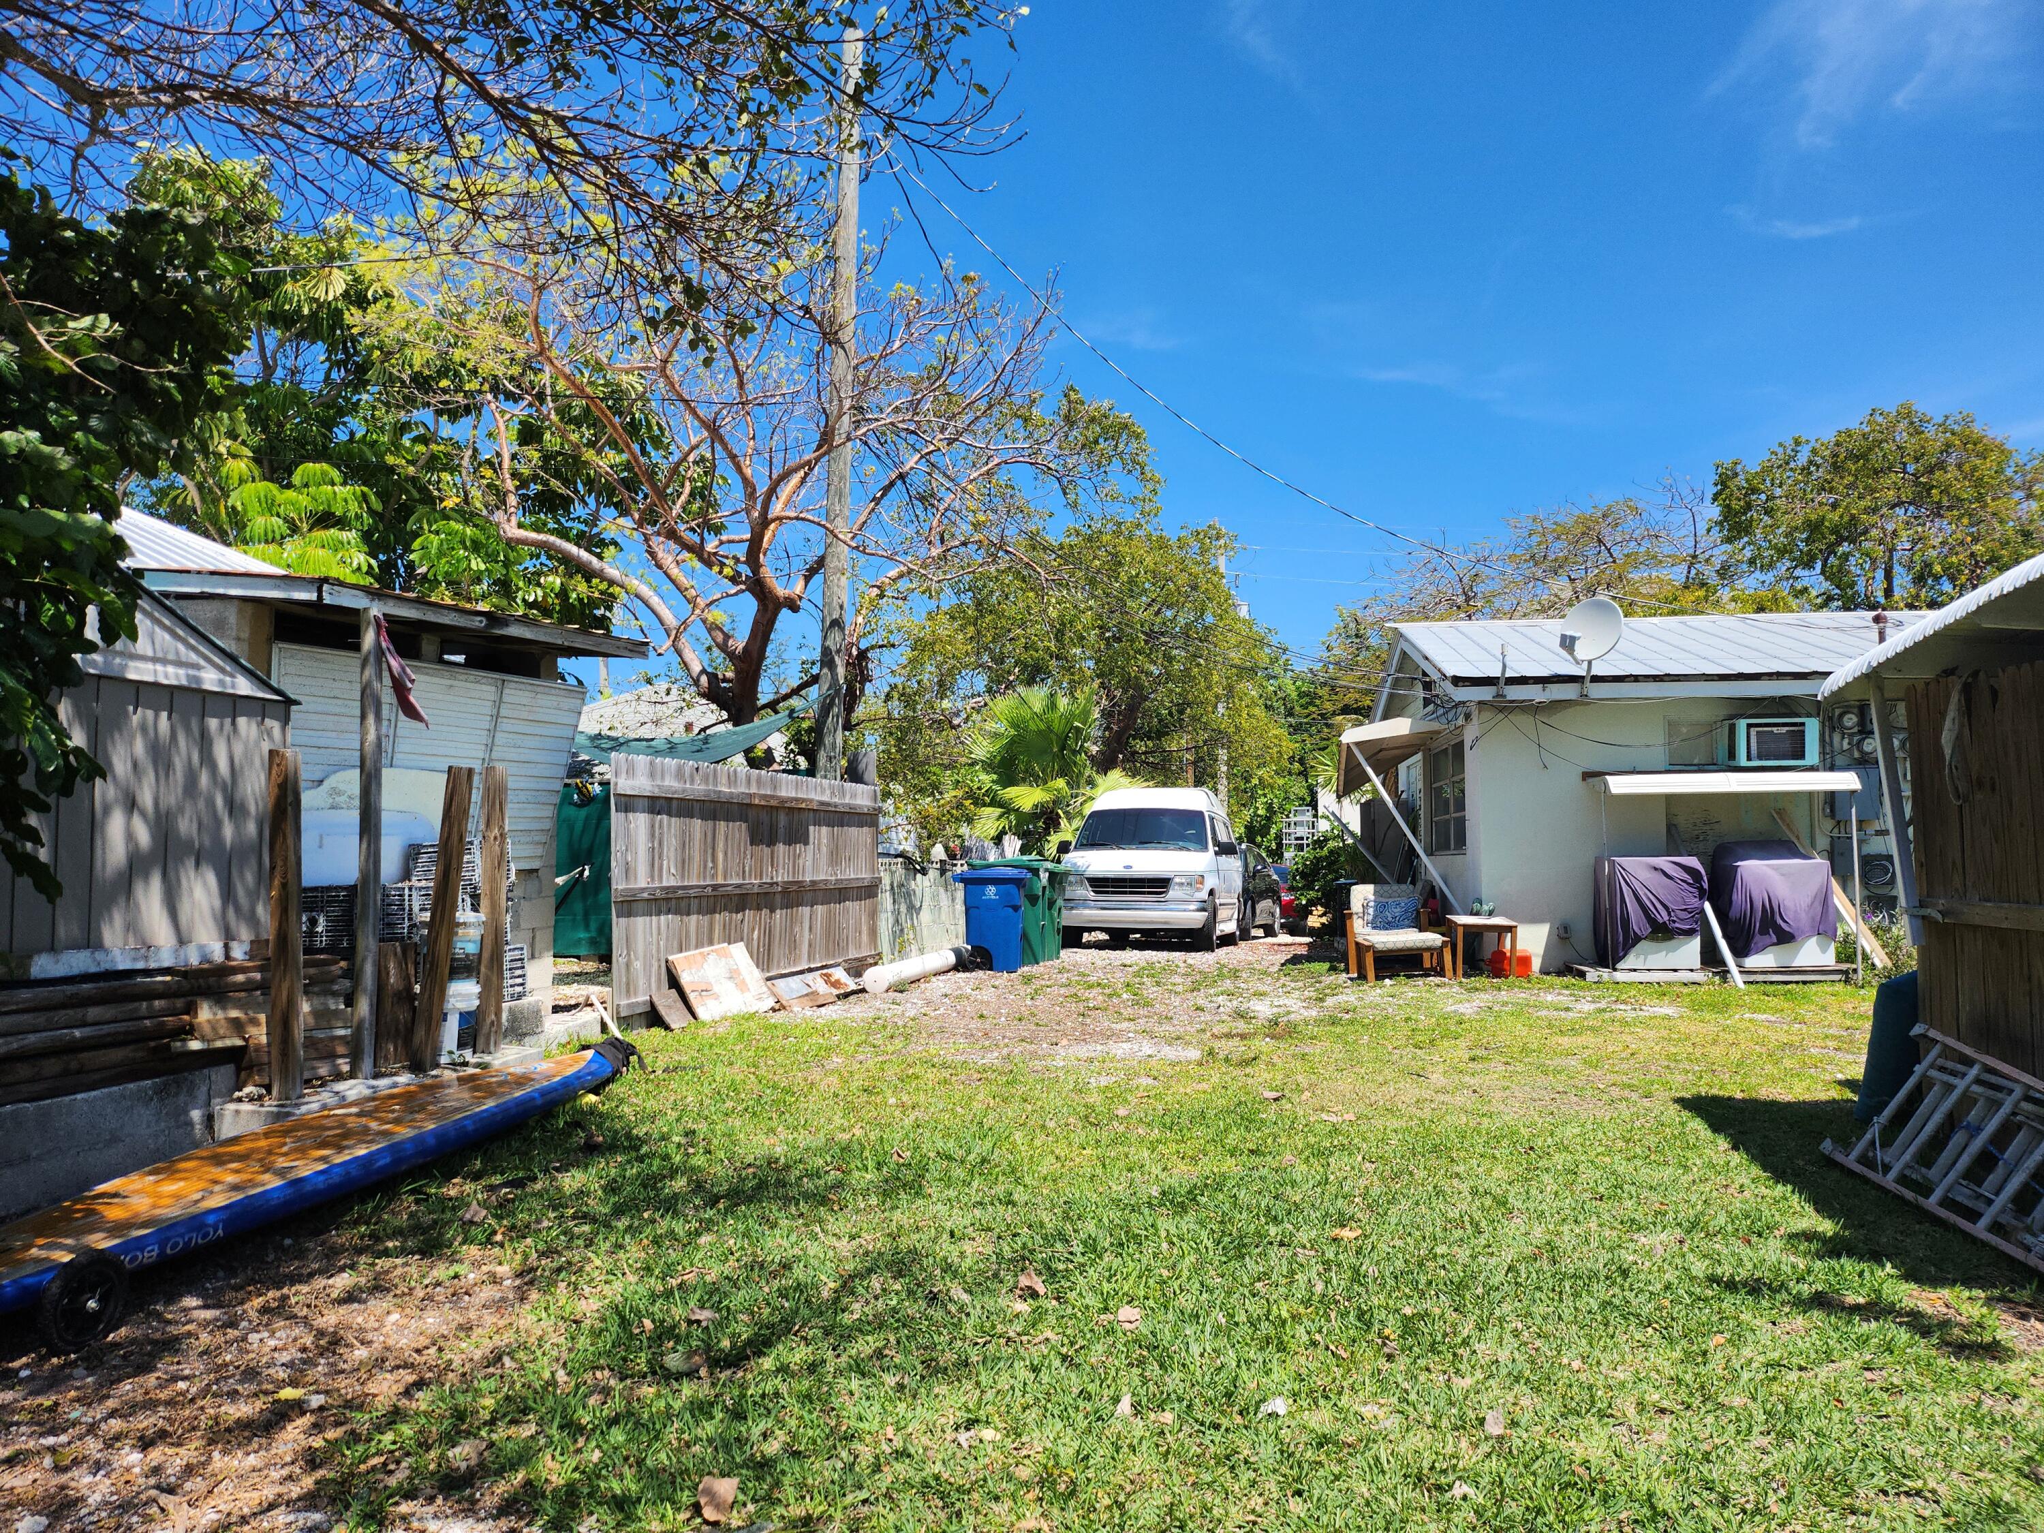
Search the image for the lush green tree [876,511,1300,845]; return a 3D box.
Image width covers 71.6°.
[{"bbox_3d":[1.077,-0.699,25.105,7.400,7.400,7.000,0,-4,0],"label":"lush green tree"}]

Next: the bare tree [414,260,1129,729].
[{"bbox_3d":[-2.958,-1.938,16.972,8.600,8.300,7.800,0,-4,0],"label":"bare tree"}]

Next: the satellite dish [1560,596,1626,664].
[{"bbox_3d":[4.955,-1.160,12.386,0.540,0.560,0.450,-4,-13,42],"label":"satellite dish"}]

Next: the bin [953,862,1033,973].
[{"bbox_3d":[-0.274,1.462,13.783,0.760,1.050,0.630,-1,-4,12],"label":"bin"}]

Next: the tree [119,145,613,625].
[{"bbox_3d":[-7.111,-2.774,16.228,6.000,9.200,5.800,0,-4,0],"label":"tree"}]

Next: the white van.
[{"bbox_3d":[2.006,1.443,20.699,2.070,2.300,5.450,-1,-4,13],"label":"white van"}]

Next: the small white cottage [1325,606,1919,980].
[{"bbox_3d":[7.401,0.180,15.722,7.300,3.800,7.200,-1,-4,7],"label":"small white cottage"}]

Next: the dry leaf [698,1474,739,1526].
[{"bbox_3d":[-0.579,1.387,2.672,0.085,0.055,0.090,0,-4,0],"label":"dry leaf"}]

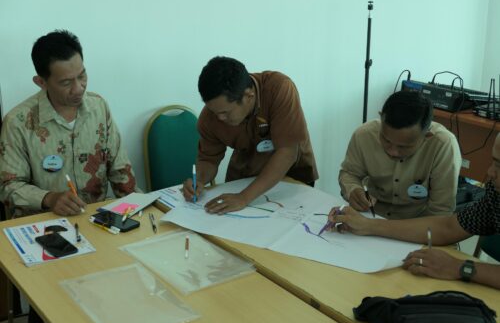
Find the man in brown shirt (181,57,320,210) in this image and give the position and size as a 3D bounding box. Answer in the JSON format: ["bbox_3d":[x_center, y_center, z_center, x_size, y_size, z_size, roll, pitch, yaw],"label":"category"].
[{"bbox_3d":[-0.012,0.182,2.820,0.500,1.260,0.760,12,20,30],"label":"man in brown shirt"}]

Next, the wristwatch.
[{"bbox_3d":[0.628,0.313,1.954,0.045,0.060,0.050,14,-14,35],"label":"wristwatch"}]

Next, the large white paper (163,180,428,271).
[{"bbox_3d":[0.189,0.188,2.387,0.850,0.030,0.600,11,20,29],"label":"large white paper"}]

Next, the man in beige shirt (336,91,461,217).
[{"bbox_3d":[0.502,0.337,2.460,0.500,1.200,0.680,11,20,28],"label":"man in beige shirt"}]

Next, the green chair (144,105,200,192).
[{"bbox_3d":[-0.210,0.233,3.234,0.450,0.910,0.560,-11,21,-34],"label":"green chair"}]

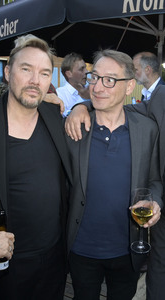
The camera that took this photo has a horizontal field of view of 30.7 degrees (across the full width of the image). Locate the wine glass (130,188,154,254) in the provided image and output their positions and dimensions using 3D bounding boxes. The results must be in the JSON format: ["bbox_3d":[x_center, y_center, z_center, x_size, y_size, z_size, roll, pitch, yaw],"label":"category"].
[{"bbox_3d":[0.208,0.244,1.036,0.073,0.212,0.073,0,16,0],"label":"wine glass"}]

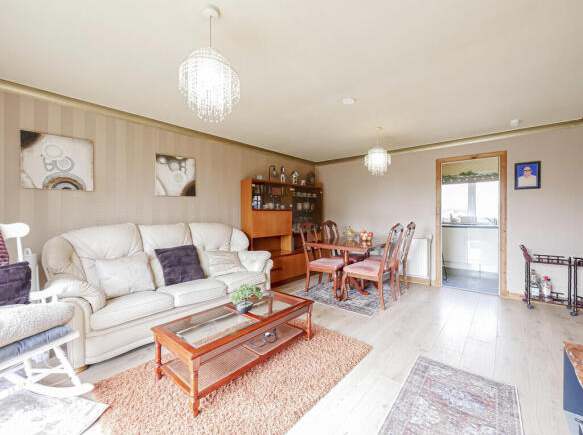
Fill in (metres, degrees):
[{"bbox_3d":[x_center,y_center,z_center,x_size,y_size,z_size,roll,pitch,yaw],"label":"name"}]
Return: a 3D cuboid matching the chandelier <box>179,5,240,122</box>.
[{"bbox_3d":[-0.440,-0.840,1.302,0.340,0.620,0.340,0,1,41],"label":"chandelier"}]

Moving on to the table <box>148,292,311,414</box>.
[{"bbox_3d":[-0.395,0.966,1.925,0.550,0.380,1.150,0,1,41],"label":"table"}]

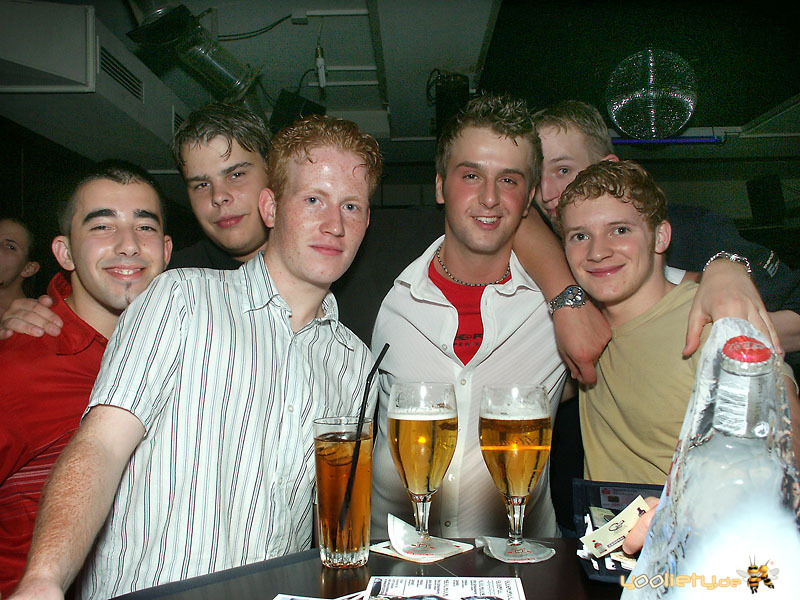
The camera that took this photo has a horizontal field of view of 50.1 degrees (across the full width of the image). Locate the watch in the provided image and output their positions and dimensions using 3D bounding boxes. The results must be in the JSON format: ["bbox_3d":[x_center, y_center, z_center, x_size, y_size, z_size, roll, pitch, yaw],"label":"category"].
[{"bbox_3d":[0.276,0.001,1.400,0.064,0.043,0.052,-21,-7,-32],"label":"watch"}]

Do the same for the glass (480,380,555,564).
[{"bbox_3d":[0.132,0.191,0.972,0.081,0.186,0.081,0,-1,0],"label":"glass"}]

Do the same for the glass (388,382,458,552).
[{"bbox_3d":[0.028,0.192,1.000,0.081,0.186,0.081,0,-1,0],"label":"glass"}]

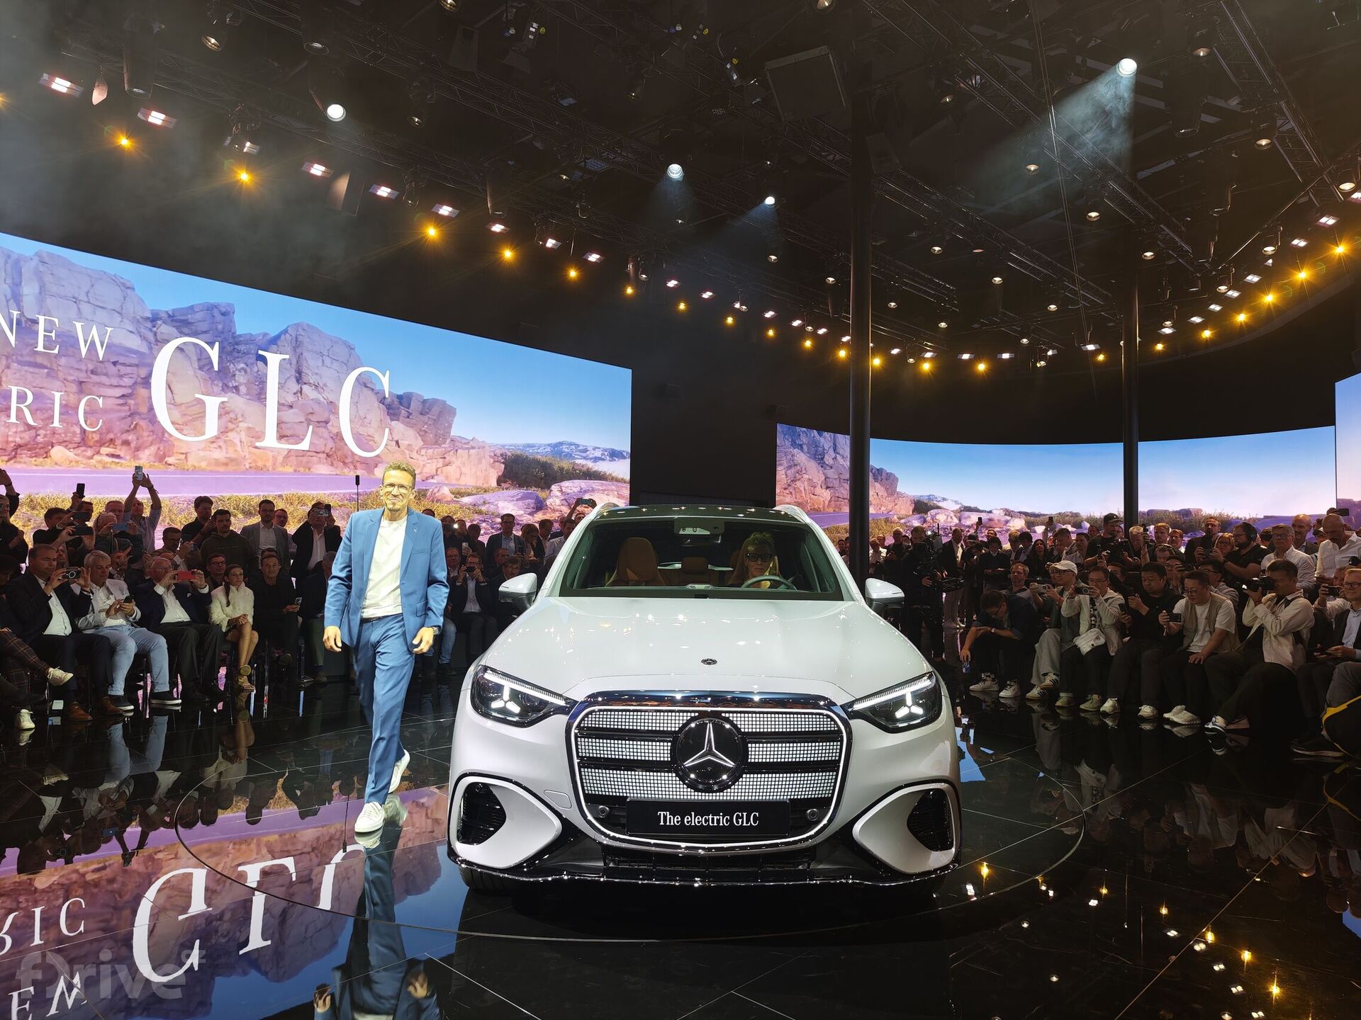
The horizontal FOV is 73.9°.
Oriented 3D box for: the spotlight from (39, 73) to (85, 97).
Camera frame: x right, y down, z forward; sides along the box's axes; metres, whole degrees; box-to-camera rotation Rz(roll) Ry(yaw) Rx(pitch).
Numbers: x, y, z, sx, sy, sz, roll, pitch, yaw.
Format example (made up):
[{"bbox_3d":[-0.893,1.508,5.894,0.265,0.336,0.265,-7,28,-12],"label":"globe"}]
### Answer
[{"bbox_3d":[-5.885,-4.045,8.600,0.360,0.180,0.170,0,-45,-45],"label":"spotlight"}]

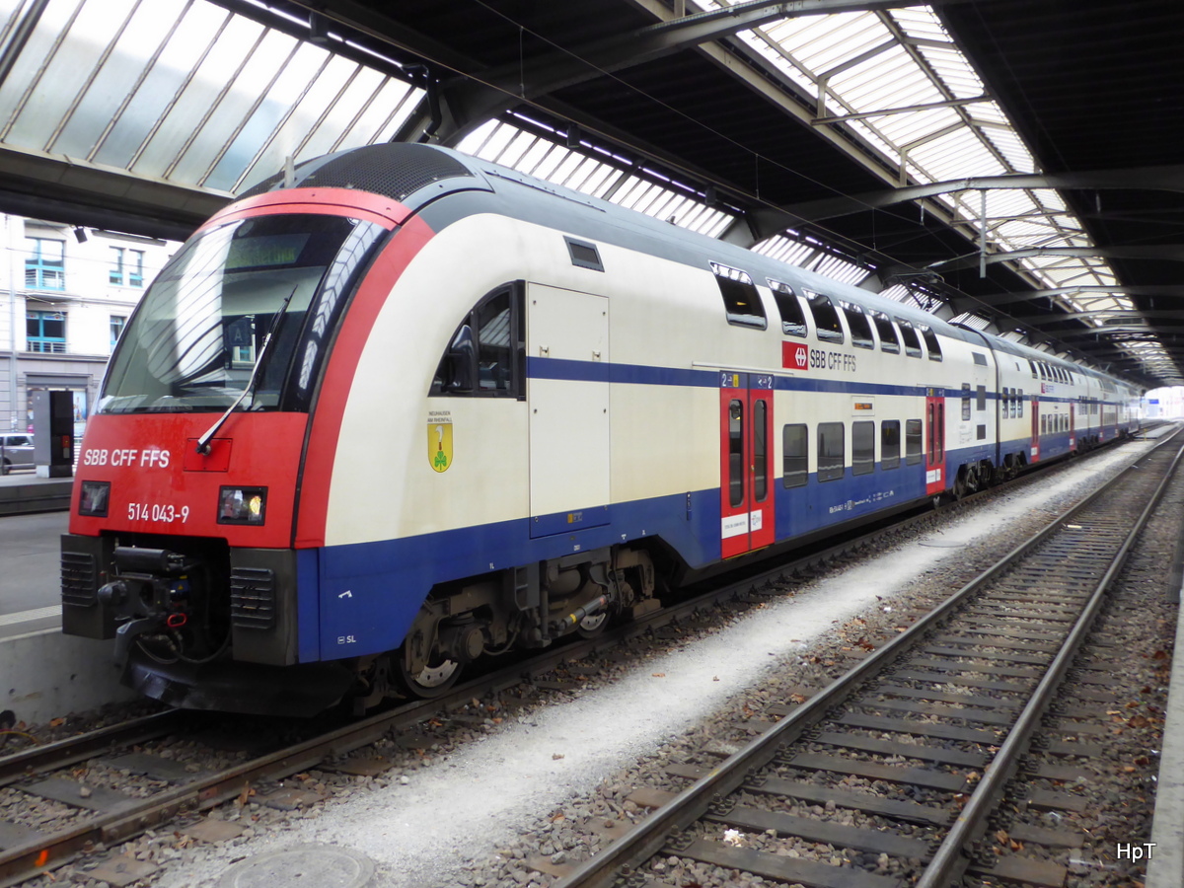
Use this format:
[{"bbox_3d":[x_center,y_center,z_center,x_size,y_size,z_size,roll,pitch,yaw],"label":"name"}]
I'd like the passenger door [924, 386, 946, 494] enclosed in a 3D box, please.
[{"bbox_3d":[6.808,-0.063,21.750,0.090,2.080,1.692,0,2,29],"label":"passenger door"}]

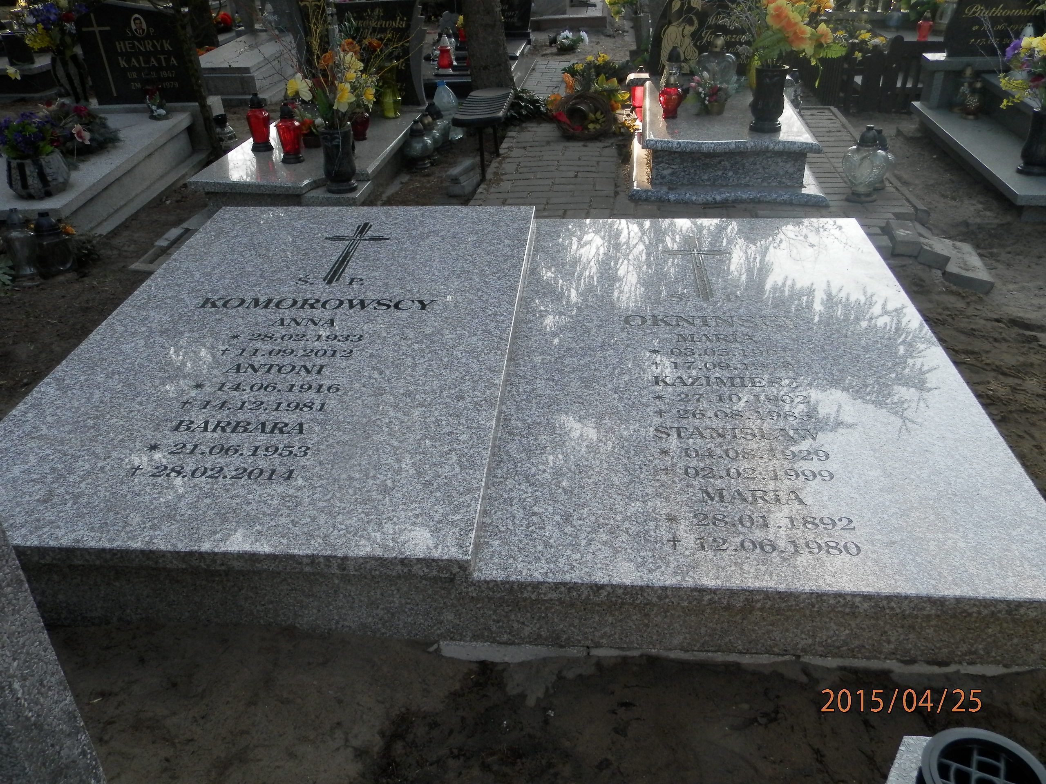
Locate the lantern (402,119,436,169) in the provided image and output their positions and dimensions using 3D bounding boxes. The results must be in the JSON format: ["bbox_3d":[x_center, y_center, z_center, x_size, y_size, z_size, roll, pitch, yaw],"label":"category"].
[{"bbox_3d":[-0.552,-1.323,4.515,0.166,0.244,0.166,1,30,5],"label":"lantern"}]

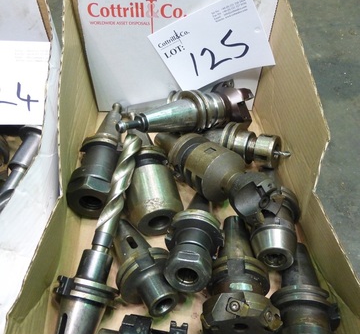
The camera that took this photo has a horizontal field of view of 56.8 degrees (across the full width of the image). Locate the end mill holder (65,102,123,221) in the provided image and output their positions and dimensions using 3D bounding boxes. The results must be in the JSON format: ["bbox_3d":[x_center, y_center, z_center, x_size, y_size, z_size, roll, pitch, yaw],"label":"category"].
[{"bbox_3d":[-0.099,-0.024,0.453,0.065,0.065,0.192,2,47,0],"label":"end mill holder"}]

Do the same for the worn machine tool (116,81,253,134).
[{"bbox_3d":[0.008,-0.069,0.454,0.208,0.064,0.064,-15,49,-37],"label":"worn machine tool"}]

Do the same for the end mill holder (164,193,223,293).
[{"bbox_3d":[0.019,0.073,0.376,0.064,0.064,0.136,9,28,6],"label":"end mill holder"}]

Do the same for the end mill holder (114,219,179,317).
[{"bbox_3d":[-0.043,0.103,0.358,0.064,0.064,0.119,-22,38,-19],"label":"end mill holder"}]

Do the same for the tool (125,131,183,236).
[{"bbox_3d":[-0.045,-0.002,0.434,0.065,0.065,0.186,-9,46,-10],"label":"tool"}]

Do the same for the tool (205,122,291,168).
[{"bbox_3d":[0.073,-0.029,0.464,0.162,0.064,0.064,11,47,31],"label":"tool"}]

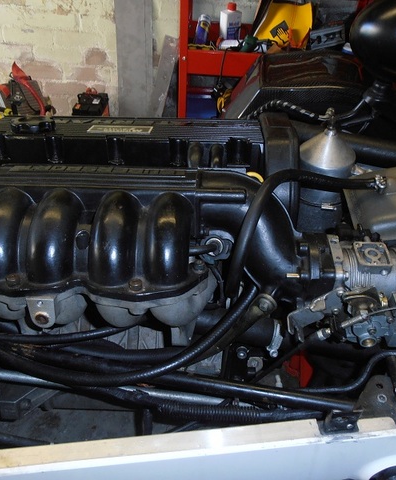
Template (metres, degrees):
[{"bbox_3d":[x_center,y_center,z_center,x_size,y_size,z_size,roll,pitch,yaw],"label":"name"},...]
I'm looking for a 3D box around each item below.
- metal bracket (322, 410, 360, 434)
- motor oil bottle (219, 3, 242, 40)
[{"bbox_3d":[0.149,0.191,0.465,0.042,0.028,0.028,0,34,-6],"label":"metal bracket"},{"bbox_3d":[0.143,-0.944,1.930,0.078,0.172,0.052,-16,39,-27],"label":"motor oil bottle"}]

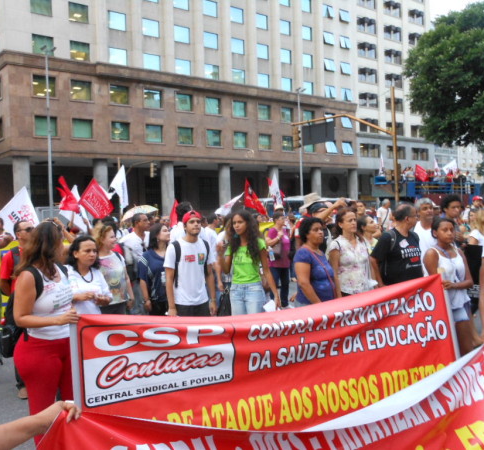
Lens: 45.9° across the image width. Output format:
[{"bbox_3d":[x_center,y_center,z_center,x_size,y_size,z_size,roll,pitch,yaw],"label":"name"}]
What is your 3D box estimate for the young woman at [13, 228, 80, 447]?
[{"bbox_3d":[-1.184,0.785,3.517,0.420,1.614,0.470,-1,1,31],"label":"young woman"}]

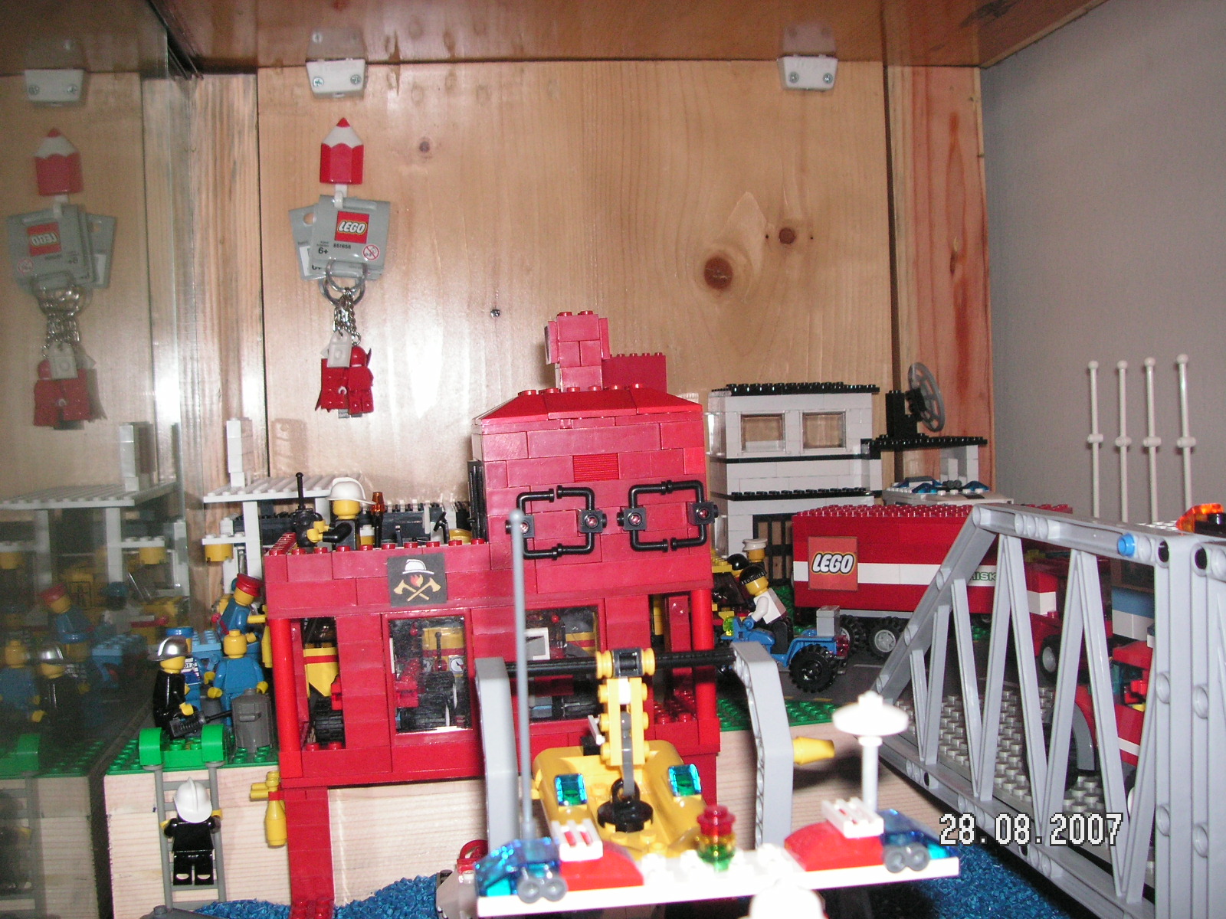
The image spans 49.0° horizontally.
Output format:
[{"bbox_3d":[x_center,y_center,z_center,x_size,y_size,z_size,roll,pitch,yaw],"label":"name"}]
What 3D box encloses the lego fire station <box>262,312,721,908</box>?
[{"bbox_3d":[-0.047,0.051,0.511,0.160,0.206,0.080,-4,3,-8],"label":"lego fire station"}]

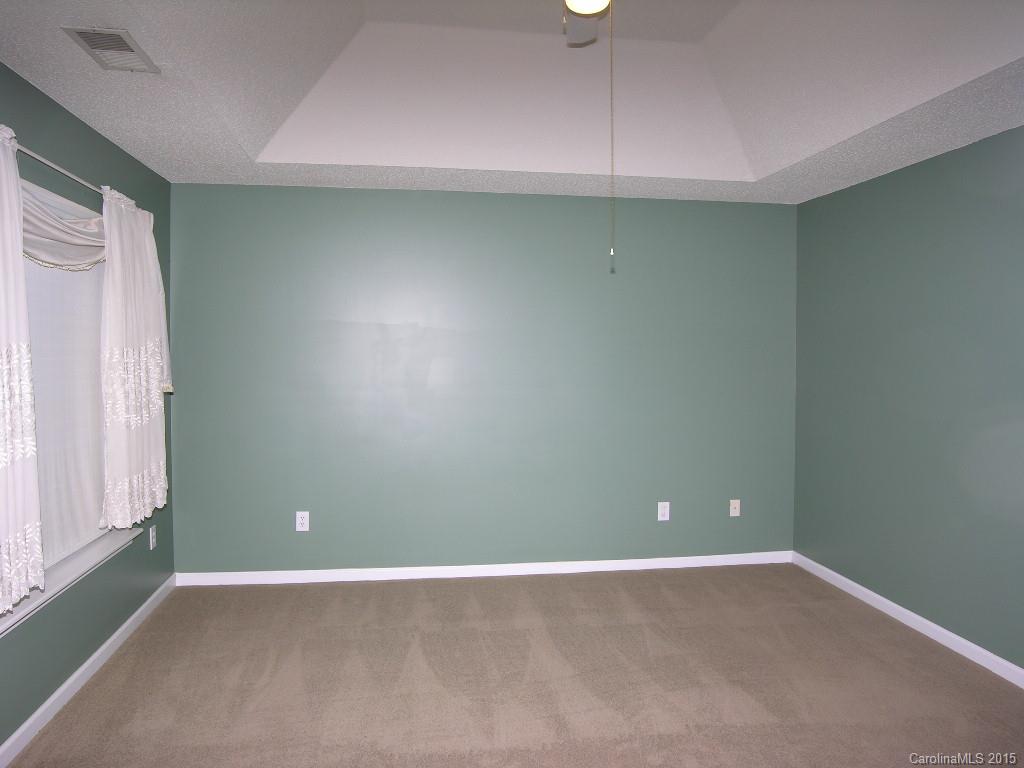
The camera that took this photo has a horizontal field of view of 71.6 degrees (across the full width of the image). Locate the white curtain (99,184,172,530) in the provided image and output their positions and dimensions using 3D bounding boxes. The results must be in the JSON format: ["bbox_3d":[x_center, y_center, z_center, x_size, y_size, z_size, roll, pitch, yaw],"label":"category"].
[{"bbox_3d":[-1.872,-0.112,3.598,0.120,1.576,0.803,0,3,-8],"label":"white curtain"}]

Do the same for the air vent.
[{"bbox_3d":[-1.324,-1.100,2.370,0.198,0.022,0.341,0,3,-8],"label":"air vent"}]

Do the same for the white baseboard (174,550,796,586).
[{"bbox_3d":[-0.053,1.196,4.604,4.027,0.082,0.020,0,3,-8],"label":"white baseboard"}]

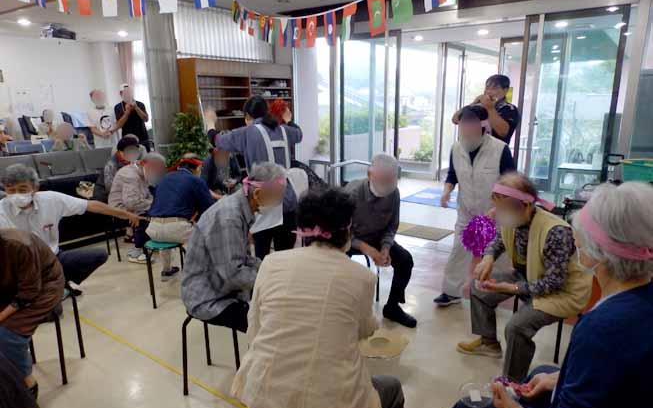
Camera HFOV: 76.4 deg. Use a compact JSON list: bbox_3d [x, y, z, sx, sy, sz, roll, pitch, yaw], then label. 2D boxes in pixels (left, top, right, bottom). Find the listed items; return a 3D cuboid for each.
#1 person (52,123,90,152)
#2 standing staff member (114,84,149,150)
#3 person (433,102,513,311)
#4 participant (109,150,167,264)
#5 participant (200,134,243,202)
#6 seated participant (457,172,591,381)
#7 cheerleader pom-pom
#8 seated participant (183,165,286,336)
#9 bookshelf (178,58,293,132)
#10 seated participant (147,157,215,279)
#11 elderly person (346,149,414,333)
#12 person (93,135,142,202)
[{"bbox_3d":[-3.903,-0.592,6.328,0.500,1.260,0.600,-6,14,-19],"label":"person"},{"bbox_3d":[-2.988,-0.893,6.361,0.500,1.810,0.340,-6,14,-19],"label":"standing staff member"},{"bbox_3d":[1.080,0.043,3.028,0.540,1.470,0.400,7,16,29],"label":"person"},{"bbox_3d":[-1.831,0.025,4.065,0.680,1.080,0.480,-3,14,-10],"label":"participant"},{"bbox_3d":[-1.097,-0.090,4.379,0.480,1.140,0.680,-3,14,-8],"label":"participant"},{"bbox_3d":[1.086,0.401,2.312,0.720,1.110,0.520,-2,14,-7],"label":"seated participant"},{"bbox_3d":[1.011,0.216,2.760,0.230,0.260,0.230,-1,14,0],"label":"cheerleader pom-pom"},{"bbox_3d":[-0.489,0.394,2.306,0.700,1.160,0.500,-4,14,-15],"label":"seated participant"},{"bbox_3d":[-1.315,-1.062,6.345,0.400,2.110,1.760,11,18,41],"label":"bookshelf"},{"bbox_3d":[-1.215,0.161,3.431,0.500,1.100,0.730,4,14,17],"label":"seated participant"},{"bbox_3d":[0.385,0.223,3.018,0.520,1.140,0.700,-3,14,-10],"label":"elderly person"},{"bbox_3d":[-2.335,-0.171,4.706,0.660,1.170,0.480,11,18,39],"label":"person"}]

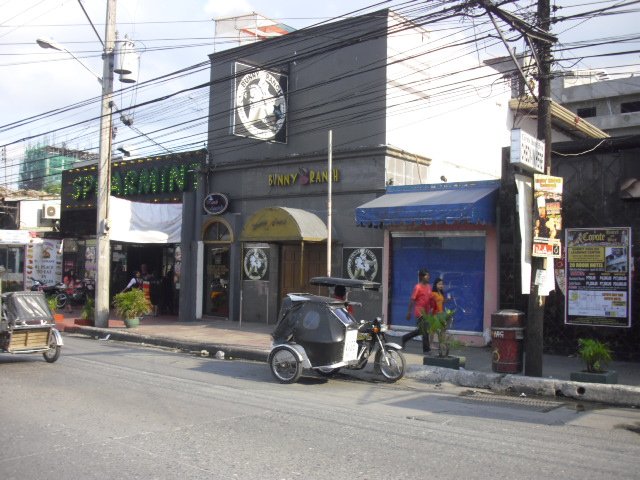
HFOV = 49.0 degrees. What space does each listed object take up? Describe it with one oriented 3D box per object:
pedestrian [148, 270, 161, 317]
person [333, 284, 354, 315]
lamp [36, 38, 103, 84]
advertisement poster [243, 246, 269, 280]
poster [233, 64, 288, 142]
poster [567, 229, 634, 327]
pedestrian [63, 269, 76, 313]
[{"bbox_3d":[-5.136,1.608,21.798,0.450,1.460,0.320,0,-2,18],"label":"pedestrian"},{"bbox_3d":[0.500,1.420,11.650,0.750,1.300,0.520,-1,-3,39],"label":"person"},{"bbox_3d":[-6.176,-4.446,17.559,0.300,0.600,1.950,-1,-3,38],"label":"lamp"},{"bbox_3d":[-1.799,0.692,19.850,1.020,0.940,0.050,-1,-3,39],"label":"advertisement poster"},{"bbox_3d":[-1.574,-3.618,18.810,1.800,1.850,0.100,3,-3,-42],"label":"poster"},{"bbox_3d":[5.335,0.714,13.526,1.240,1.880,0.040,-1,-3,38],"label":"poster"},{"bbox_3d":[-8.610,1.694,24.235,0.340,1.540,0.450,0,-3,30],"label":"pedestrian"}]

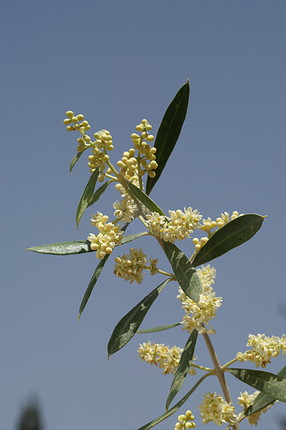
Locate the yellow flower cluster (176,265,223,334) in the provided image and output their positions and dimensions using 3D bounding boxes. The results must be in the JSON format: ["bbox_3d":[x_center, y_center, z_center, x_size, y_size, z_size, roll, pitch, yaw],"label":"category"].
[{"bbox_3d":[0.028,0.042,0.443,0.021,0.033,0.021,0,-18,0],"label":"yellow flower cluster"}]

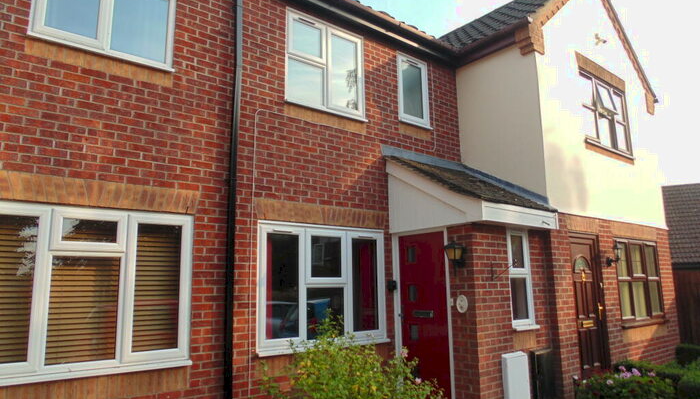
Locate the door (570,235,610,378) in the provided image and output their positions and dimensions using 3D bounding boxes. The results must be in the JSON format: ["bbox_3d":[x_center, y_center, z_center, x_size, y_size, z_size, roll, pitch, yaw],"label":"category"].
[{"bbox_3d":[3.196,1.485,6.587,0.890,2.070,0.100,7,-12,-38],"label":"door"}]

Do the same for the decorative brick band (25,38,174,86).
[{"bbox_3d":[-2.183,-1.198,4.311,1.190,0.152,0.070,7,-12,-38],"label":"decorative brick band"}]

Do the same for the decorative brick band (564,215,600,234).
[{"bbox_3d":[3.208,0.345,6.755,0.905,0.217,0.100,7,-12,-38],"label":"decorative brick band"}]

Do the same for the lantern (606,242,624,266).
[{"bbox_3d":[3.836,0.784,7.002,0.160,0.360,0.220,7,-12,-38],"label":"lantern"}]

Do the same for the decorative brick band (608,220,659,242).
[{"bbox_3d":[4.579,0.515,7.842,1.830,0.230,0.070,7,-12,-38],"label":"decorative brick band"}]

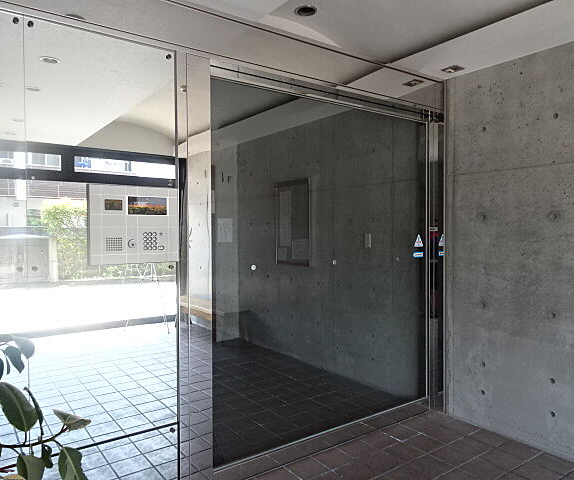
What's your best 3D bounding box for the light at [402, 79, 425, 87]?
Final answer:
[{"bbox_3d":[0.926,-1.145,3.241,0.117,0.030,0.120,-1,2,-36],"label":"light"}]

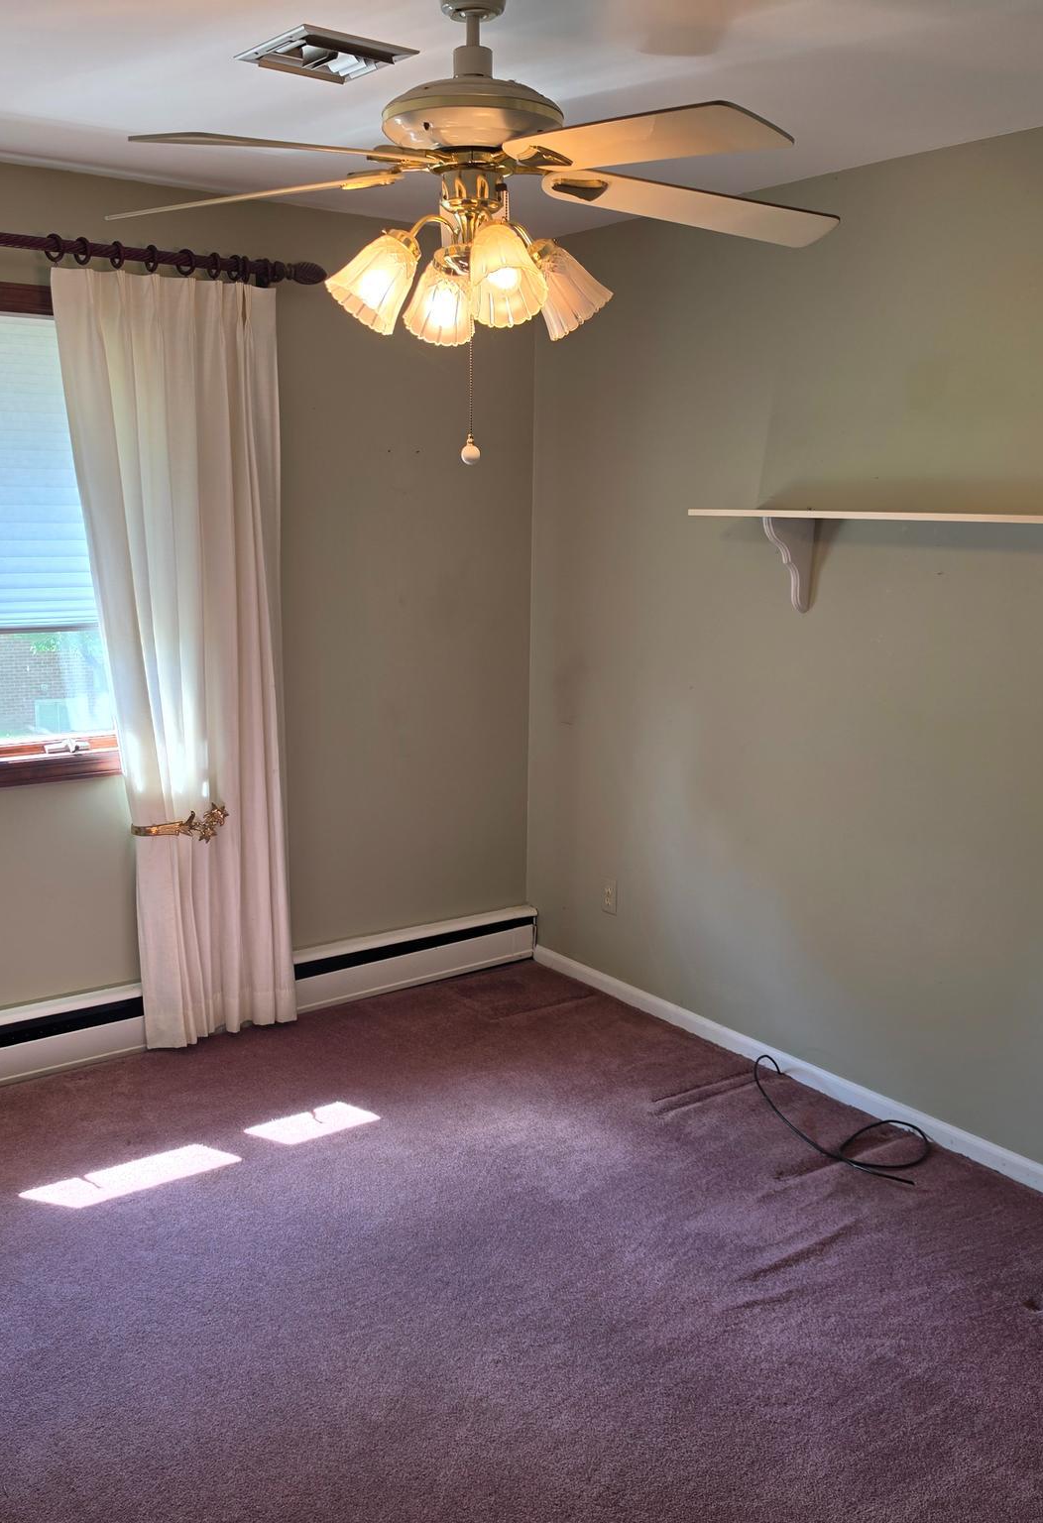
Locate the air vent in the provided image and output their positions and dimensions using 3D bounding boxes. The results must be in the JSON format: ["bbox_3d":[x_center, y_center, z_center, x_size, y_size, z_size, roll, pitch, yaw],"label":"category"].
[{"bbox_3d":[-0.366,-1.315,2.542,0.249,0.035,0.252,-8,14,-37],"label":"air vent"}]

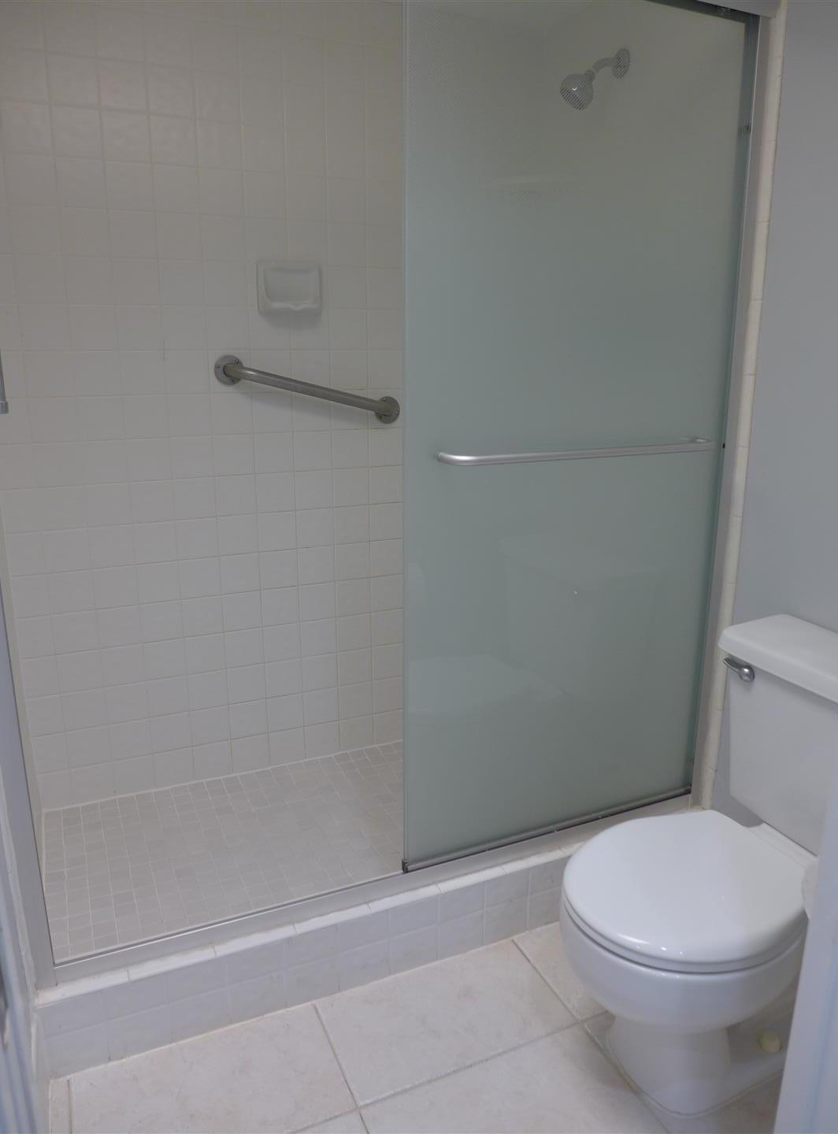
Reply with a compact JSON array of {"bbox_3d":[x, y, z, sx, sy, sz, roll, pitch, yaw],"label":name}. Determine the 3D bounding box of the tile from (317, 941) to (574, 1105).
[{"bbox_3d":[0.051,0.870,1.523,0.440,0.010,0.248,-6,14,-23],"label":"tile"}]

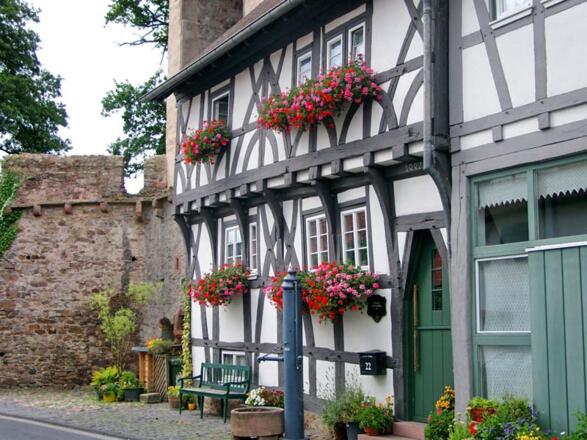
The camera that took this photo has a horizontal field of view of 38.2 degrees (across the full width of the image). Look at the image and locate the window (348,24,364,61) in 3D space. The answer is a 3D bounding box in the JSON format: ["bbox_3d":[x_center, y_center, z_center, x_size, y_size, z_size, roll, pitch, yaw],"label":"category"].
[{"bbox_3d":[0.877,-2.270,11.203,0.100,0.547,0.347,4,-8,-31],"label":"window"}]

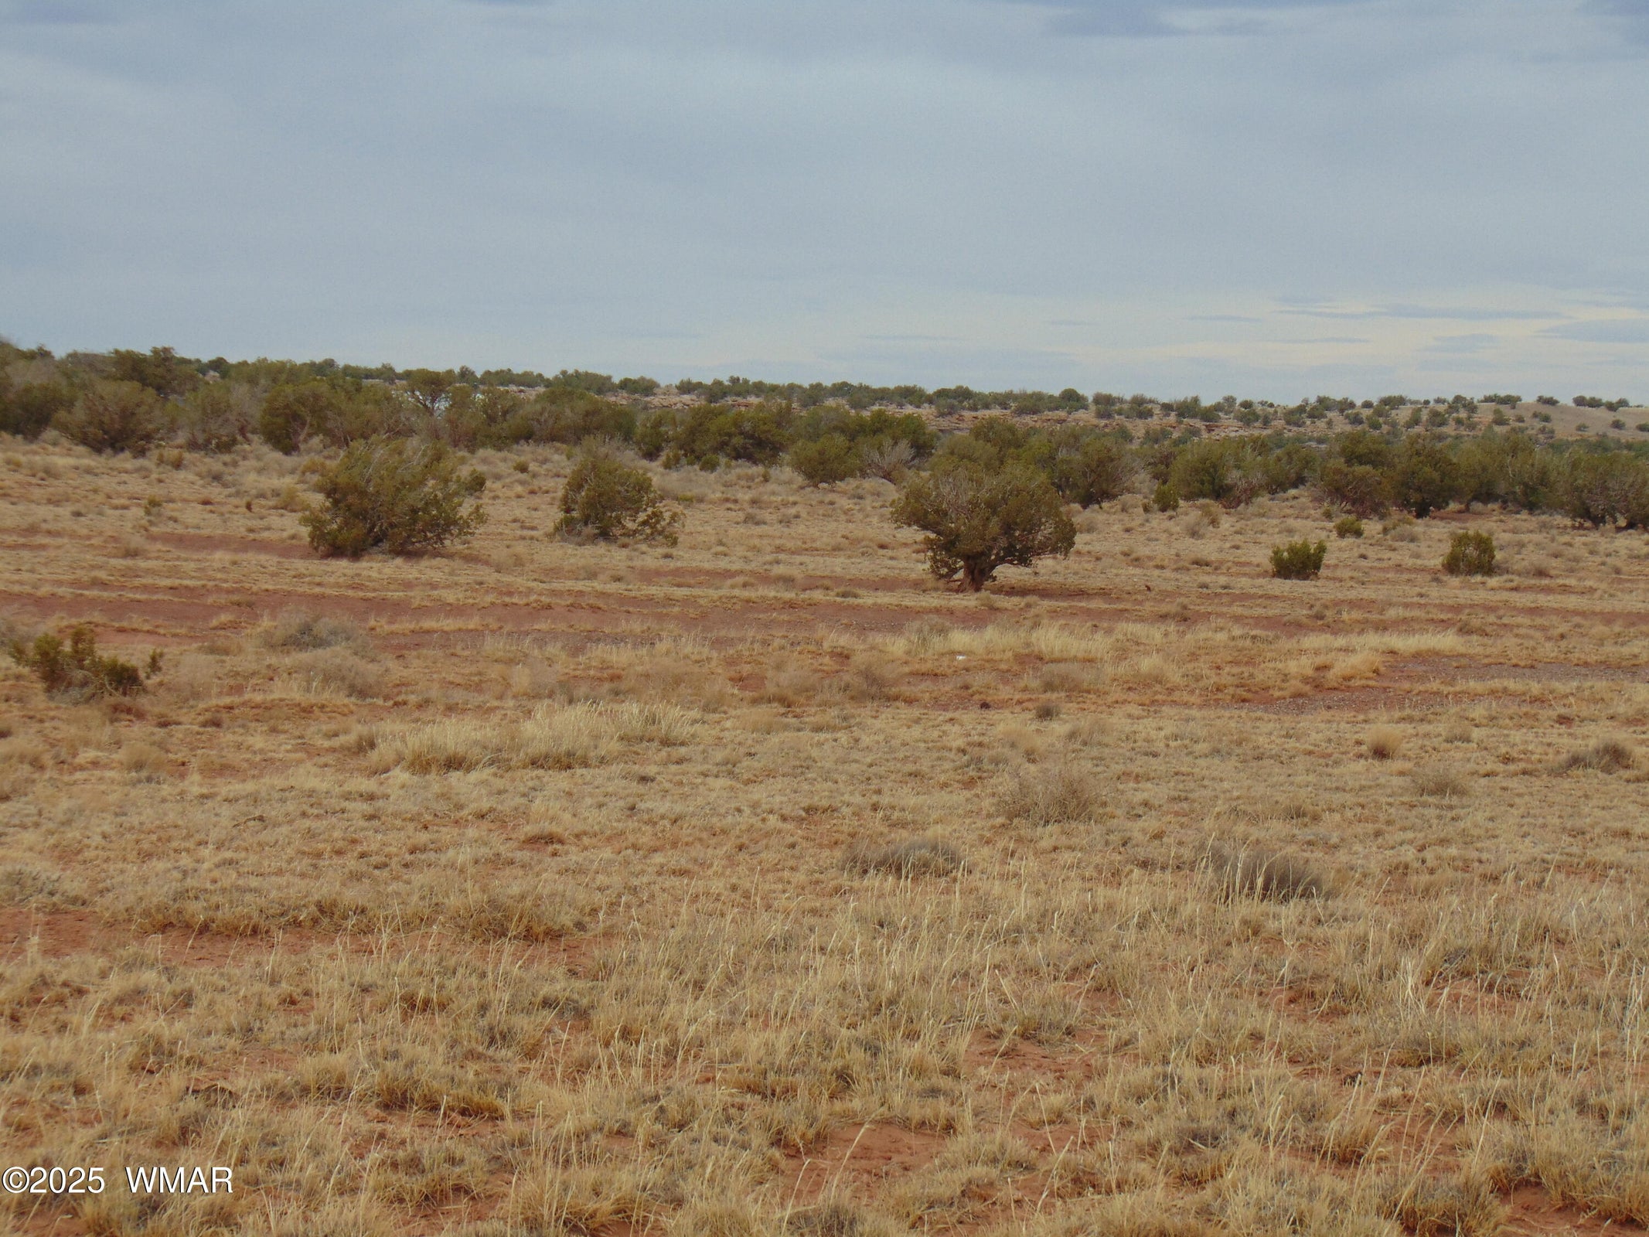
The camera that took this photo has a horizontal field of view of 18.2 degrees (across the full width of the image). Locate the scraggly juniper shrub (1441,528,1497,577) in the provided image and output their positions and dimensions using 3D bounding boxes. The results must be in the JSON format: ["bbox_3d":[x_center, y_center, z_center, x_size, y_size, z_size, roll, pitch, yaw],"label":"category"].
[{"bbox_3d":[11.029,-1.124,88.000,0.926,0.815,0.879,1,2,0],"label":"scraggly juniper shrub"}]

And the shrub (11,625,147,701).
[{"bbox_3d":[-5.939,0.359,41.000,1.129,0.606,0.903,1,2,0],"label":"shrub"}]

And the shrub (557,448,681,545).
[{"bbox_3d":[-3.794,-2.248,95.000,2.284,1.760,2.010,1,2,0],"label":"shrub"}]

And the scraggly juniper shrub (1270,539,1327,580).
[{"bbox_3d":[7.822,-0.968,85.000,0.937,0.681,0.843,1,2,0],"label":"scraggly juniper shrub"}]

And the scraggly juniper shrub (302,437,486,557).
[{"bbox_3d":[-7.025,-1.988,84.000,3.008,1.977,2.557,1,2,0],"label":"scraggly juniper shrub"}]

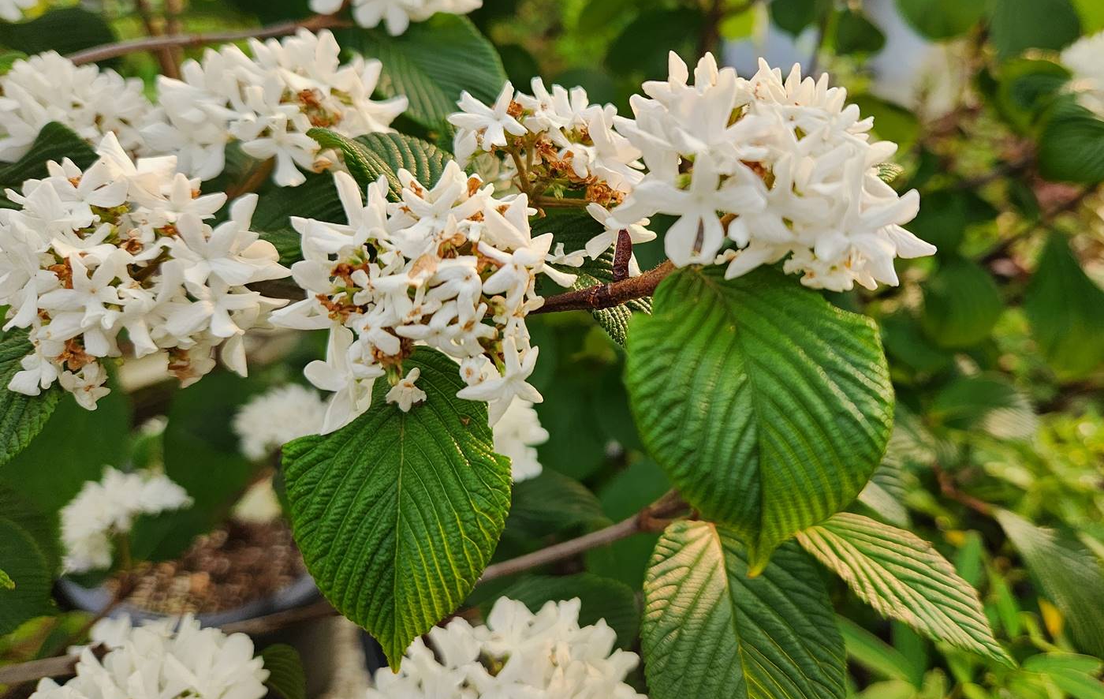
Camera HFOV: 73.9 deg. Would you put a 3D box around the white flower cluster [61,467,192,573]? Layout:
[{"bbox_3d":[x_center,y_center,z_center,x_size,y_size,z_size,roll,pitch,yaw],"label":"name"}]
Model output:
[{"bbox_3d":[-0.279,0.110,0.490,0.078,0.058,0.068,-7,17,-24],"label":"white flower cluster"}]

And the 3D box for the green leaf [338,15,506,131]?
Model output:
[{"bbox_3d":[-0.060,-0.128,0.340,0.078,0.060,0.022,-8,-25,-10],"label":"green leaf"}]

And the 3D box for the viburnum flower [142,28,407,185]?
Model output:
[{"bbox_3d":[-0.107,-0.096,0.300,0.100,0.055,0.072,-5,16,-17],"label":"viburnum flower"}]

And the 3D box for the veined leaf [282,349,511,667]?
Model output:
[{"bbox_3d":[-0.050,0.053,0.255,0.077,0.108,0.025,2,-12,-2],"label":"veined leaf"}]

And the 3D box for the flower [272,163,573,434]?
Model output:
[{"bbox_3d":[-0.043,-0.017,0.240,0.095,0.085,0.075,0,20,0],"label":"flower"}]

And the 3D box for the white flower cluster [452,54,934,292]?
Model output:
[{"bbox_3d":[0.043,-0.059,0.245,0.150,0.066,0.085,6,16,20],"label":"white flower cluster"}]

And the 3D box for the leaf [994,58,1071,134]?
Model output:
[{"bbox_3d":[0.360,-0.190,0.550,0.056,0.056,0.025,2,20,6],"label":"leaf"}]

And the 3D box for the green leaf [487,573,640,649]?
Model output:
[{"bbox_3d":[0.005,0.135,0.370,0.080,0.020,0.060,5,51,4],"label":"green leaf"}]

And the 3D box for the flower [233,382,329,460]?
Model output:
[{"bbox_3d":[-0.181,0.047,0.510,0.074,0.053,0.066,-5,16,-17],"label":"flower"}]

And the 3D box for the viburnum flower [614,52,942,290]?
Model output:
[{"bbox_3d":[0.069,-0.055,0.230,0.100,0.073,0.080,0,20,0],"label":"viburnum flower"}]

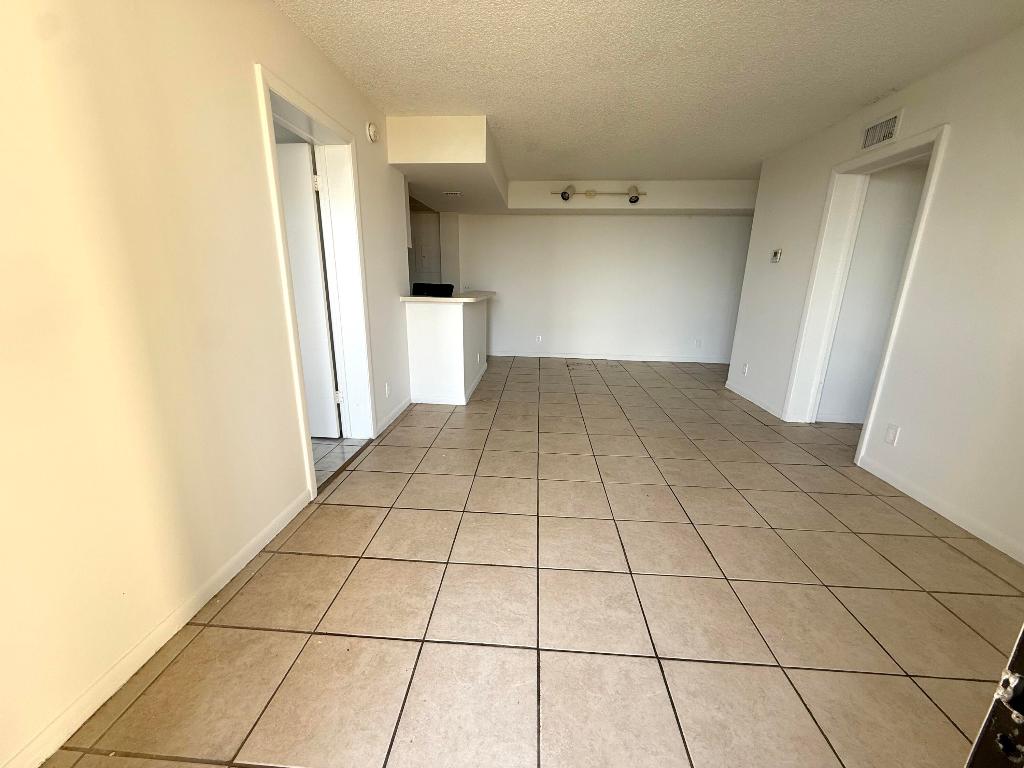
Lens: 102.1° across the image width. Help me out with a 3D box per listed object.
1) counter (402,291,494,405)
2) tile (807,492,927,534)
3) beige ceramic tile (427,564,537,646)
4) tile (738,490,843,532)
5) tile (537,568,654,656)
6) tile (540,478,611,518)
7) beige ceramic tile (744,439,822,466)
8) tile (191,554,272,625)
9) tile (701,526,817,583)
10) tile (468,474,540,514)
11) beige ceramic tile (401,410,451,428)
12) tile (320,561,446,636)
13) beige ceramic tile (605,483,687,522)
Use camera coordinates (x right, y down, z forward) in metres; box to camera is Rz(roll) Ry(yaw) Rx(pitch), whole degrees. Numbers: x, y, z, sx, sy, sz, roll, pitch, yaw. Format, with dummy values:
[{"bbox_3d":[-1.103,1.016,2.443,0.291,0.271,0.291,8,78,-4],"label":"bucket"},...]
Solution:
[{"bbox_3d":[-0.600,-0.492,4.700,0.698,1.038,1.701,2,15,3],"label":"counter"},{"bbox_3d":[1.992,0.733,2.329,0.403,0.012,0.403,2,15,3],"label":"tile"},{"bbox_3d":[-0.095,0.871,1.654,0.402,0.012,0.402,2,15,3],"label":"beige ceramic tile"},{"bbox_3d":[1.575,0.714,2.340,0.399,0.012,0.402,2,15,3],"label":"tile"},{"bbox_3d":[0.308,0.882,1.626,0.399,0.012,0.402,2,15,3],"label":"tile"},{"bbox_3d":[0.362,0.672,2.412,0.399,0.012,0.402,2,15,3],"label":"tile"},{"bbox_3d":[2.037,0.521,3.114,0.402,0.012,0.402,2,15,3],"label":"beige ceramic tile"},{"bbox_3d":[-1.147,0.839,1.722,0.065,0.012,0.403,2,15,3],"label":"tile"},{"bbox_3d":[1.147,0.808,1.978,0.402,0.012,0.402,2,15,3],"label":"tile"},{"bbox_3d":[-0.044,0.662,2.446,0.402,0.010,0.402,2,15,3],"label":"tile"},{"bbox_3d":[-0.770,0.317,3.663,0.399,0.012,0.402,2,15,3],"label":"beige ceramic tile"},{"bbox_3d":[-0.503,0.861,1.684,0.403,0.012,0.403,2,15,3],"label":"tile"},{"bbox_3d":[0.771,0.691,2.400,0.402,0.010,0.402,2,15,3],"label":"beige ceramic tile"}]

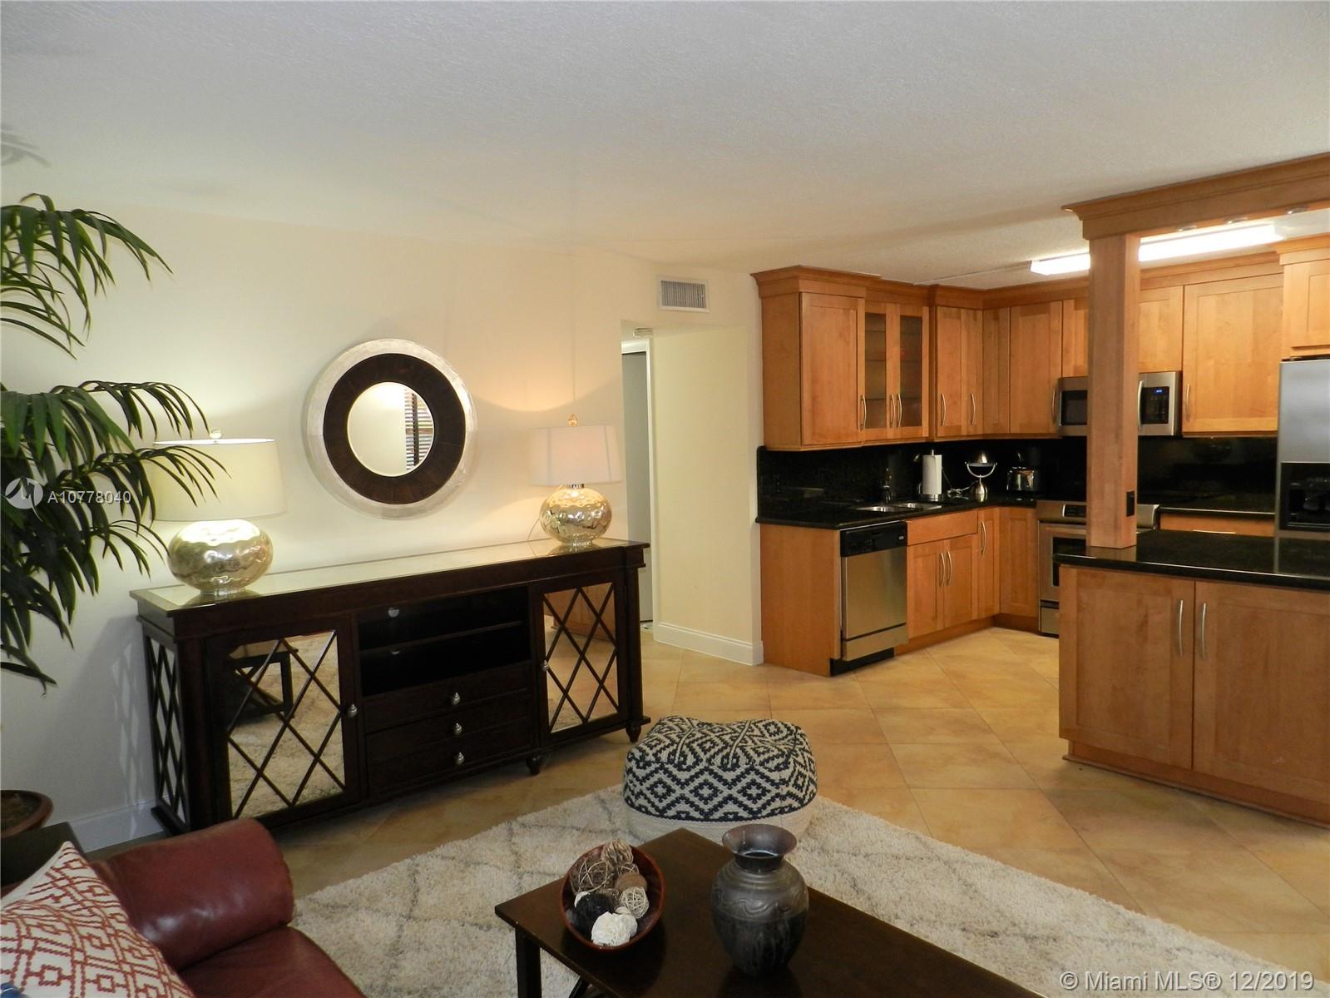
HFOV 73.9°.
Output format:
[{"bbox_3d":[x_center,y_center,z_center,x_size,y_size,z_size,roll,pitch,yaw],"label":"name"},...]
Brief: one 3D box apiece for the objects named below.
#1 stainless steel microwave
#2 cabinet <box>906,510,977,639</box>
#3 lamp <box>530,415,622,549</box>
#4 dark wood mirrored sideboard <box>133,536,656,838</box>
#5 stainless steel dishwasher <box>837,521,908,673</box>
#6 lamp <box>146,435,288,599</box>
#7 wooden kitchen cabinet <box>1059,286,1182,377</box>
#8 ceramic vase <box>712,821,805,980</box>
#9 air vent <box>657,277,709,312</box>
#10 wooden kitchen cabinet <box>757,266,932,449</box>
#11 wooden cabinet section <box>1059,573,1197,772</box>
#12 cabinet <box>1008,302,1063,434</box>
[{"bbox_3d":[3.072,-0.622,5.878,0.420,0.390,0.755,-6,6,-39],"label":"stainless steel microwave"},{"bbox_3d":[1.636,0.467,6.008,0.796,0.755,0.610,-6,6,-39],"label":"cabinet"},{"bbox_3d":[-0.445,-0.090,4.341,0.450,0.630,0.450,-6,6,-39],"label":"lamp"},{"bbox_3d":[-1.006,0.755,3.761,2.030,0.960,0.550,-6,6,-41],"label":"dark wood mirrored sideboard"},{"bbox_3d":[1.101,0.593,5.562,0.610,0.870,0.600,-5,6,-39],"label":"stainless steel dishwasher"},{"bbox_3d":[-1.617,0.042,3.189,0.440,0.590,0.440,-5,6,-39],"label":"lamp"},{"bbox_3d":[3.092,-1.083,5.867,0.330,0.516,0.767,-6,6,-39],"label":"wooden kitchen cabinet"},{"bbox_3d":[0.193,0.810,1.784,0.195,0.248,0.195,-2,5,0],"label":"ceramic vase"},{"bbox_3d":[0.117,-1.166,5.055,0.388,0.187,0.030,-5,6,-39],"label":"air vent"},{"bbox_3d":[1.206,-0.875,5.742,1.360,1.080,0.370,-5,6,-39],"label":"wooden kitchen cabinet"},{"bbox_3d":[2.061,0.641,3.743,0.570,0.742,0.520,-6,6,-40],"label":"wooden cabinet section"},{"bbox_3d":[2.711,-0.911,6.281,0.335,0.915,0.385,-5,6,-39],"label":"cabinet"}]

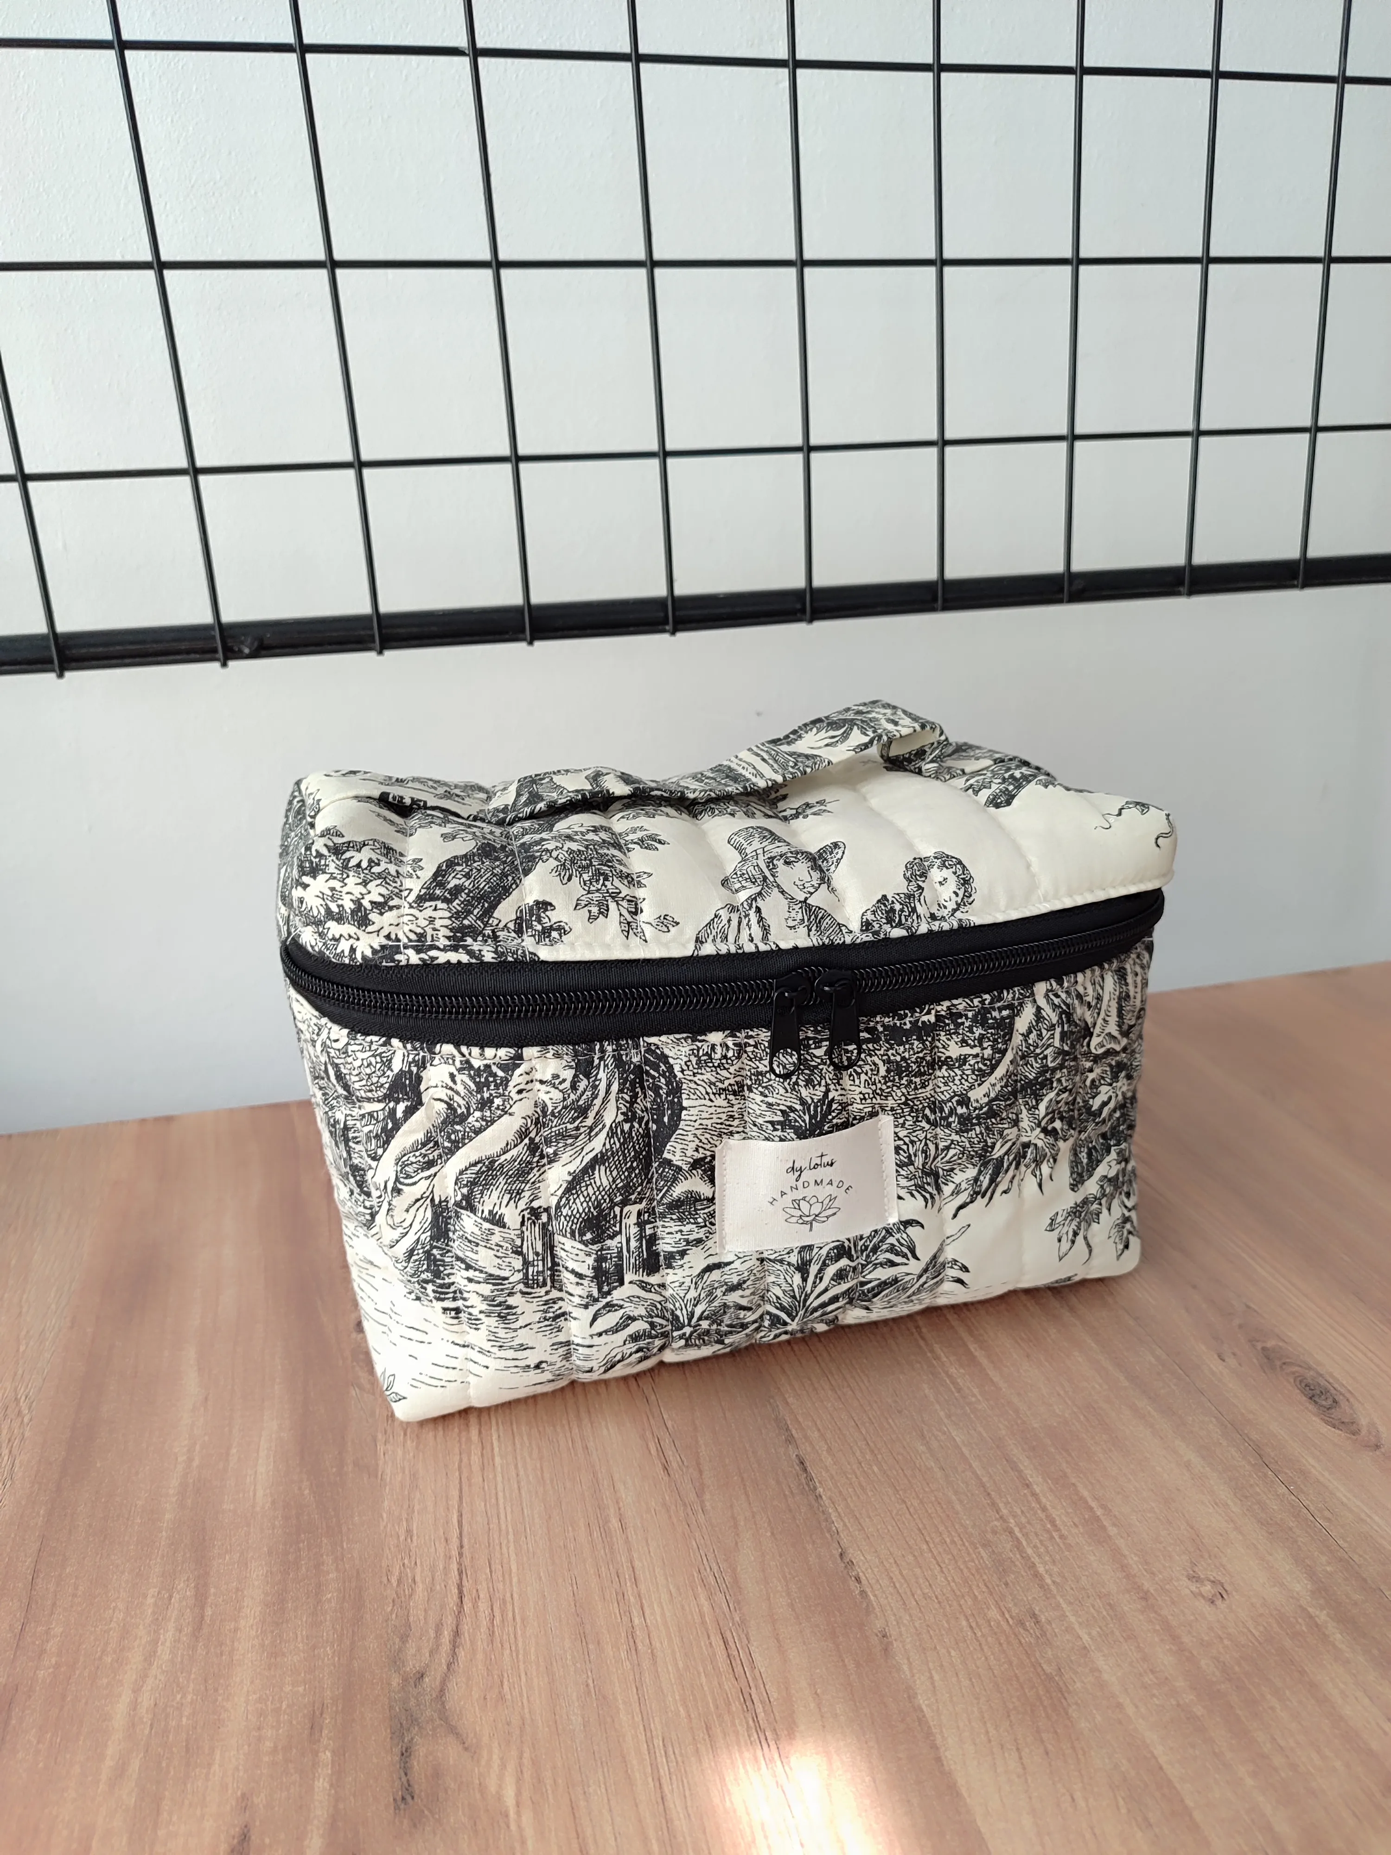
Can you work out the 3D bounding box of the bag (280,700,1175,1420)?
[{"bbox_3d":[0.006,0.022,0.399,0.229,0.155,0.134,-7,17,-11],"label":"bag"}]

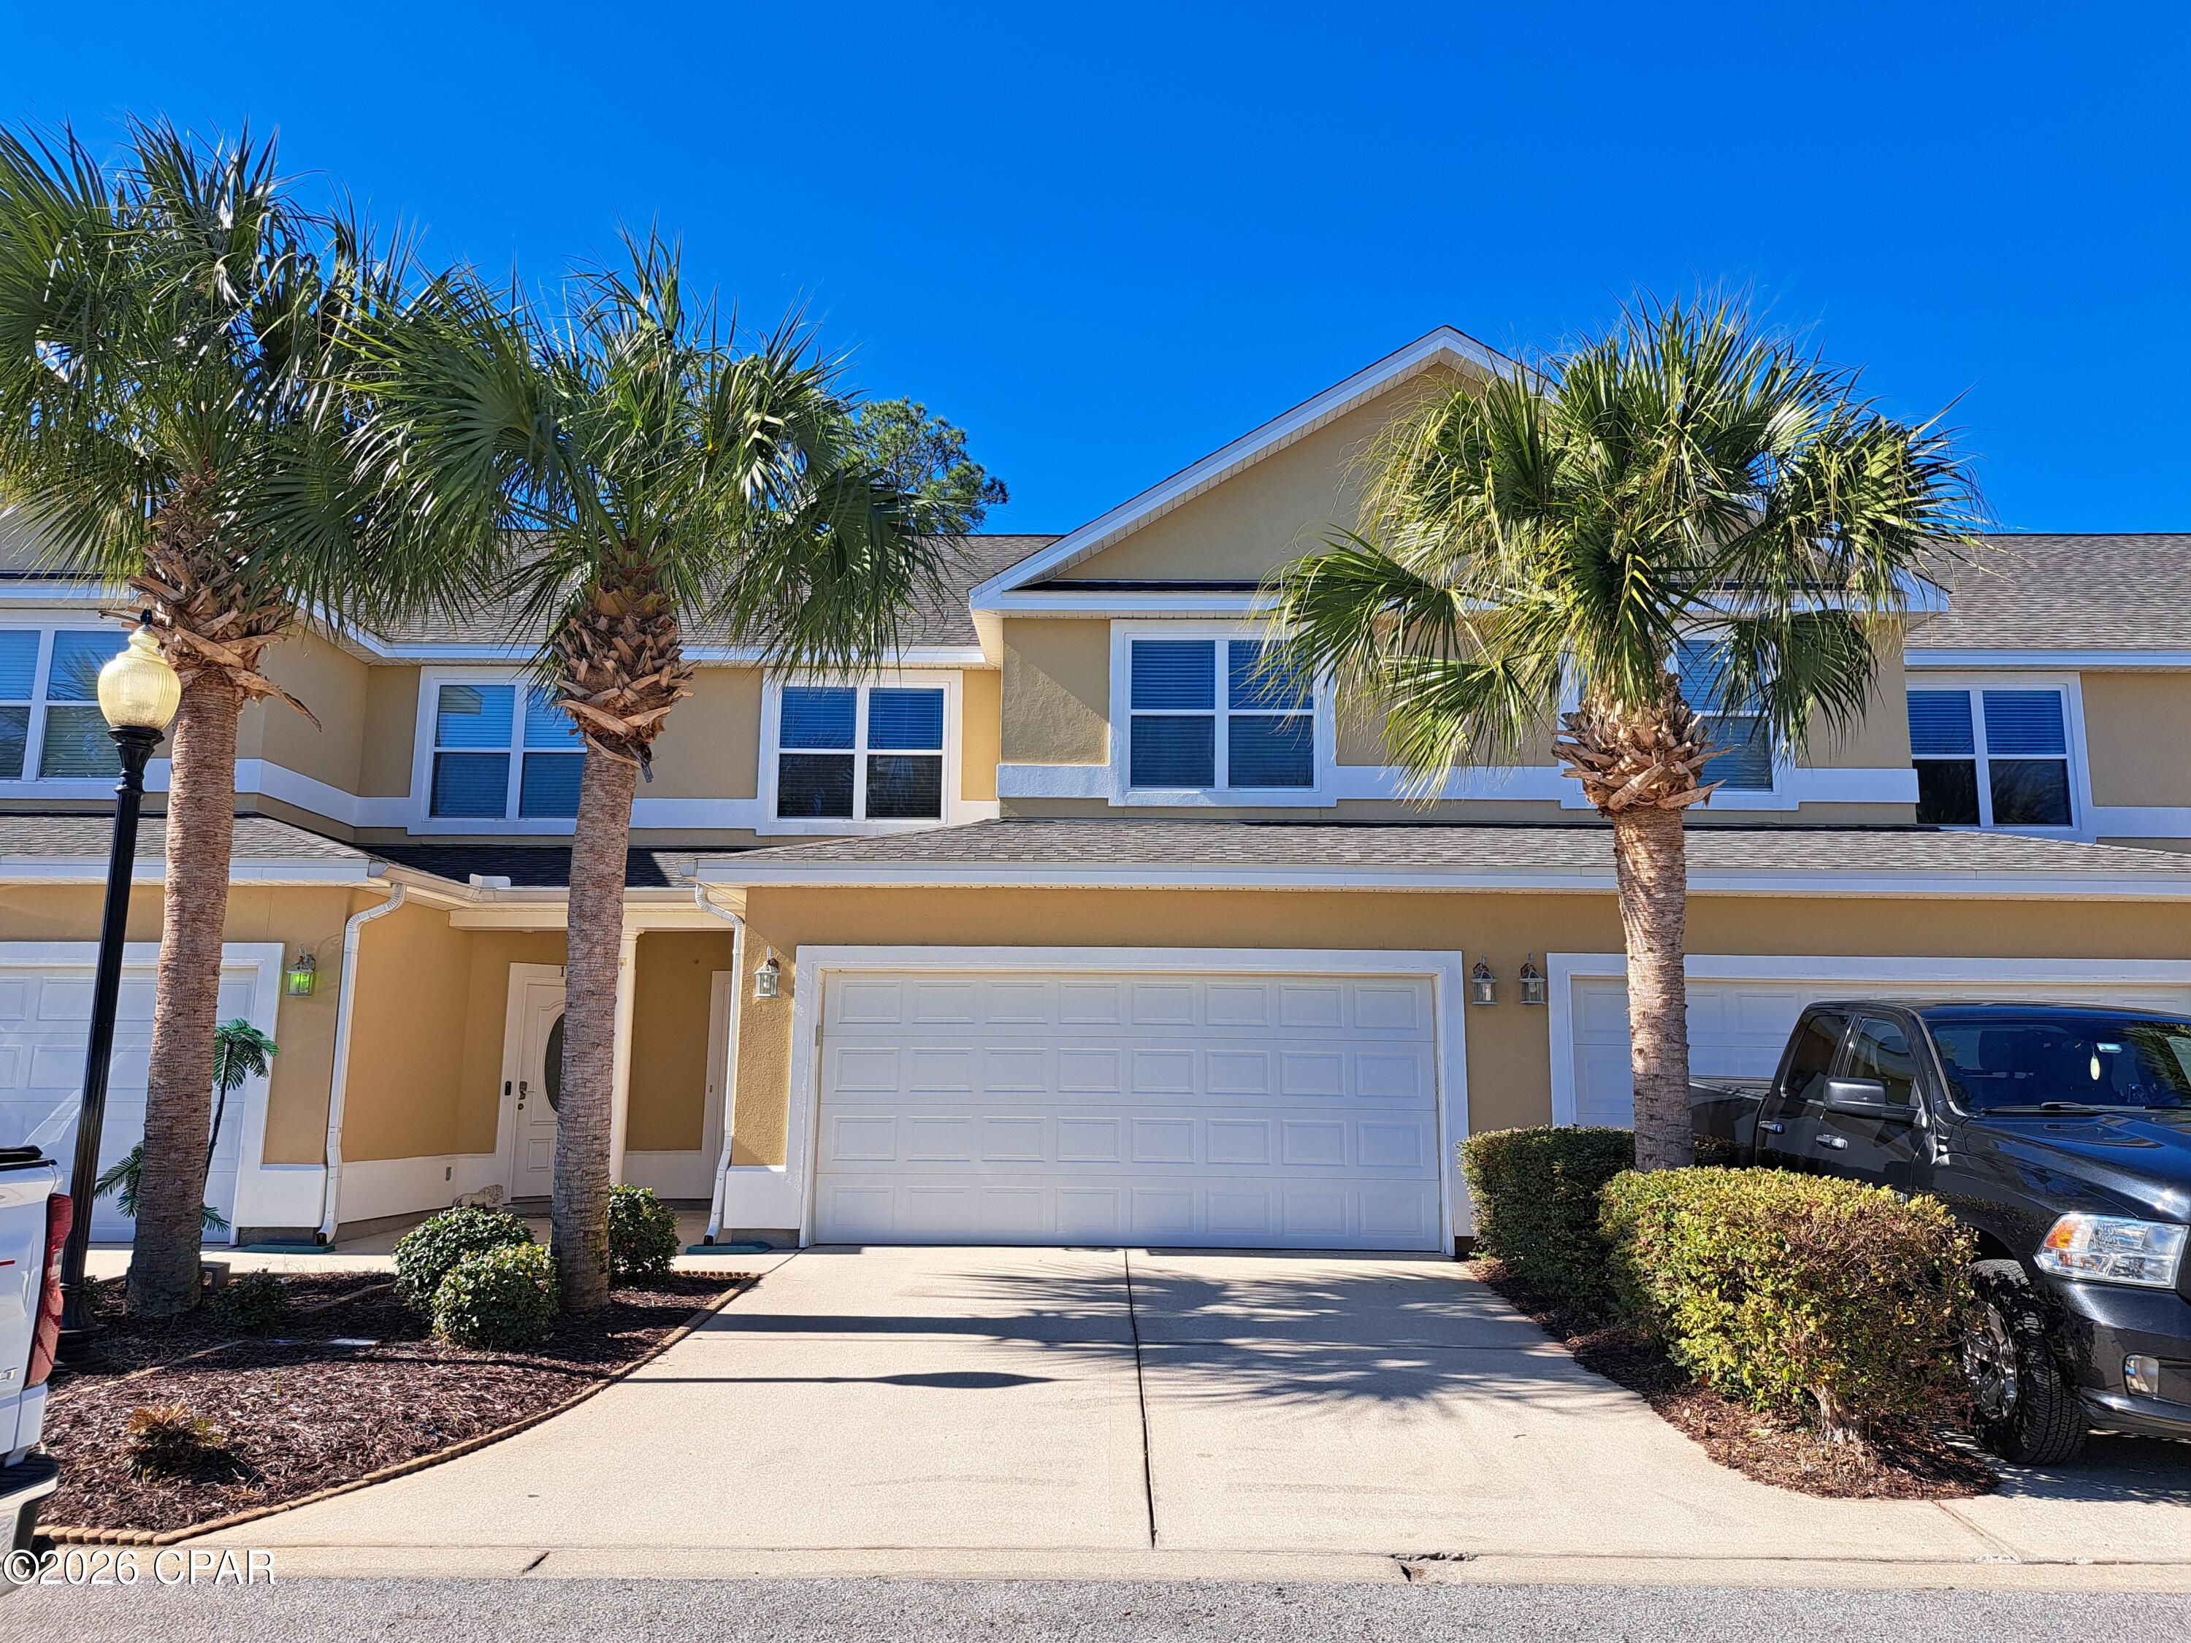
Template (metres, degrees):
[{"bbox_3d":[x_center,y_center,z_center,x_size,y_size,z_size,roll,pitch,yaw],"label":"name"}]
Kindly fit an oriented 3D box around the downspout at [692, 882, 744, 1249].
[{"bbox_3d":[-3.051,1.889,12.068,0.400,2.860,0.320,0,-10,1],"label":"downspout"}]

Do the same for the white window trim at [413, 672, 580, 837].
[{"bbox_3d":[-6.128,-0.734,15.987,2.100,1.800,0.100,0,-10,1],"label":"white window trim"}]

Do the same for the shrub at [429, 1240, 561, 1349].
[{"bbox_3d":[-3.200,2.549,8.226,0.670,0.580,0.660,0,-10,1],"label":"shrub"}]

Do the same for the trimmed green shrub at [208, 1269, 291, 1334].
[{"bbox_3d":[-4.798,2.708,8.613,0.469,0.305,0.460,0,-9,1],"label":"trimmed green shrub"}]

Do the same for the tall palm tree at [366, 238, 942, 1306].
[{"bbox_3d":[-2.993,-0.422,9.735,3.650,6.750,3.550,0,-10,1],"label":"tall palm tree"}]

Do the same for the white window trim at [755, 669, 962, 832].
[{"bbox_3d":[-2.469,-0.710,15.945,2.100,1.800,0.100,0,-10,1],"label":"white window trim"}]

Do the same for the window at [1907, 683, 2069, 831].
[{"bbox_3d":[9.441,-0.689,16.105,1.820,1.521,0.100,0,-9,1],"label":"window"}]

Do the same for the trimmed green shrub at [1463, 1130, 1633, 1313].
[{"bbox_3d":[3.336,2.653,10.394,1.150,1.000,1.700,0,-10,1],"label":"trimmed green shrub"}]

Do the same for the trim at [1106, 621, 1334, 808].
[{"bbox_3d":[1.216,-1.036,14.543,2.171,1.817,0.120,0,-9,1],"label":"trim"}]

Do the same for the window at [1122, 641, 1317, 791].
[{"bbox_3d":[1.152,-1.007,14.091,1.760,1.490,0.100,0,-10,1],"label":"window"}]

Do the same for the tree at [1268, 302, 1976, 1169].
[{"bbox_3d":[3.265,-0.090,9.200,4.219,6.152,4.000,0,-9,1],"label":"tree"}]

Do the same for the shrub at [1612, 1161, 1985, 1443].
[{"bbox_3d":[3.199,2.234,7.190,1.130,1.051,1.700,0,-9,1],"label":"shrub"}]

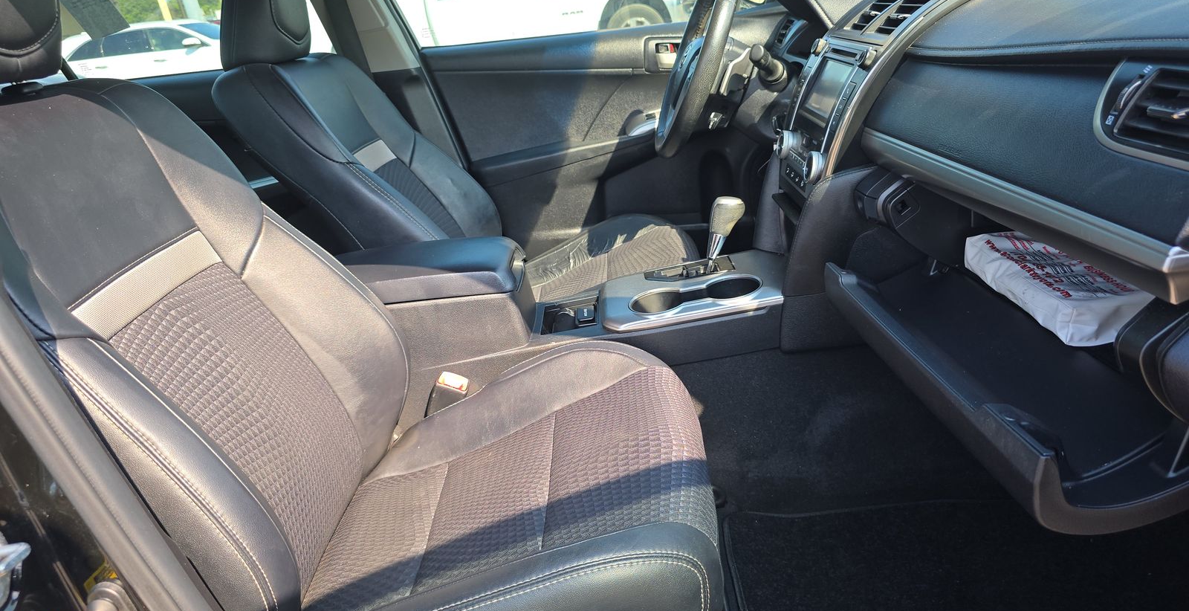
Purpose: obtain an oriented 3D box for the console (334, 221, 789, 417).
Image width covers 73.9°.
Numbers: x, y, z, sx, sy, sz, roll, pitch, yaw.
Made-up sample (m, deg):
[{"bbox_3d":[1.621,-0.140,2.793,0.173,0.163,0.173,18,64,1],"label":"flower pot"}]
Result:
[{"bbox_3d":[-0.065,0.001,1.299,0.740,0.260,0.230,-8,23,2],"label":"console"}]

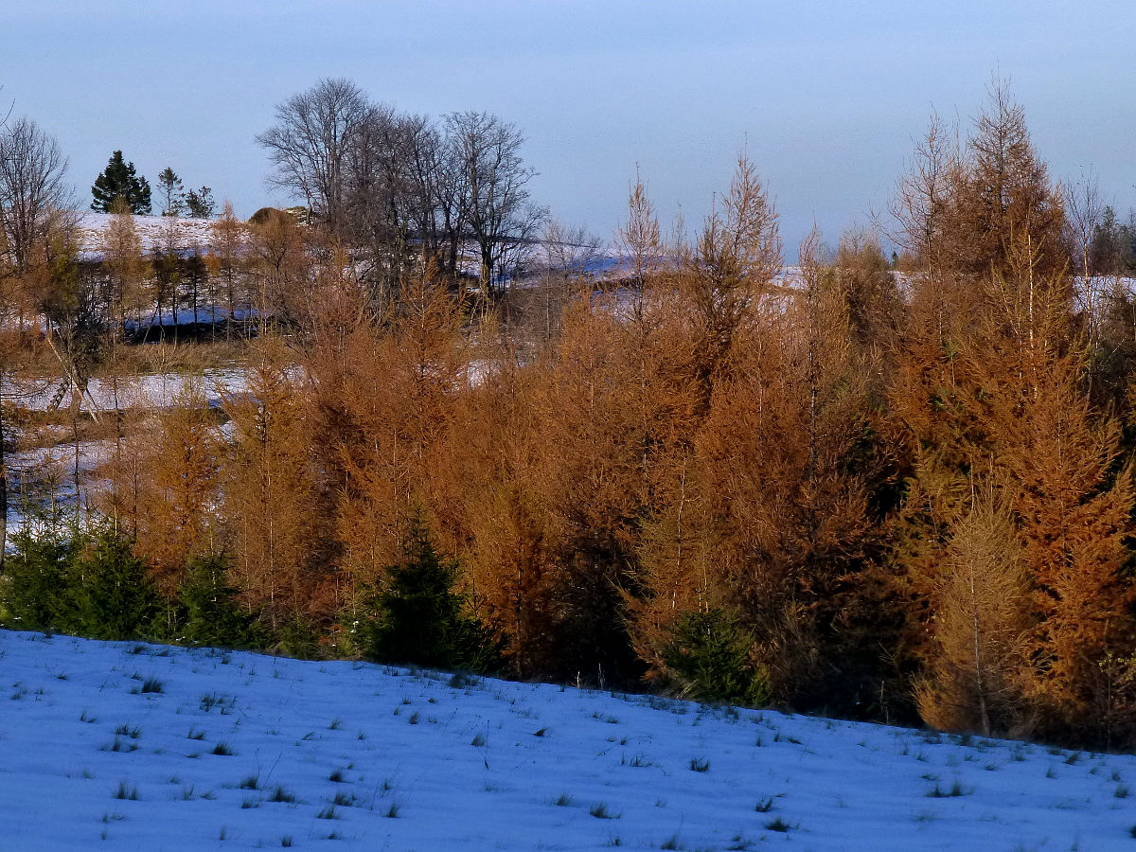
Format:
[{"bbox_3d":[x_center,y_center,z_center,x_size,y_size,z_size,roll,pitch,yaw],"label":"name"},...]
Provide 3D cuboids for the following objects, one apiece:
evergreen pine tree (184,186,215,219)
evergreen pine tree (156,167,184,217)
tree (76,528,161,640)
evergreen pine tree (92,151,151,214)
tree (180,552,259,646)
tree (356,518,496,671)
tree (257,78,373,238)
[{"bbox_3d":[-32.662,-19.832,375.000,2.683,2.851,2.603,0,2,0],"label":"evergreen pine tree"},{"bbox_3d":[-35.262,-20.755,375.000,2.516,4.361,2.440,0,2,0],"label":"evergreen pine tree"},{"bbox_3d":[-7.640,2.697,72.000,1.449,1.900,1.406,0,2,0],"label":"tree"},{"bbox_3d":[-39.539,-21.593,375.000,5.367,5.702,5.206,0,2,0],"label":"evergreen pine tree"},{"bbox_3d":[-5.867,2.929,71.000,1.334,1.588,1.294,0,2,0],"label":"tree"},{"bbox_3d":[-2.210,2.689,67.000,2.157,2.427,2.093,0,2,0],"label":"tree"},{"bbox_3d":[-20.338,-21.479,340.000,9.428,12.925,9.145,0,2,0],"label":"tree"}]

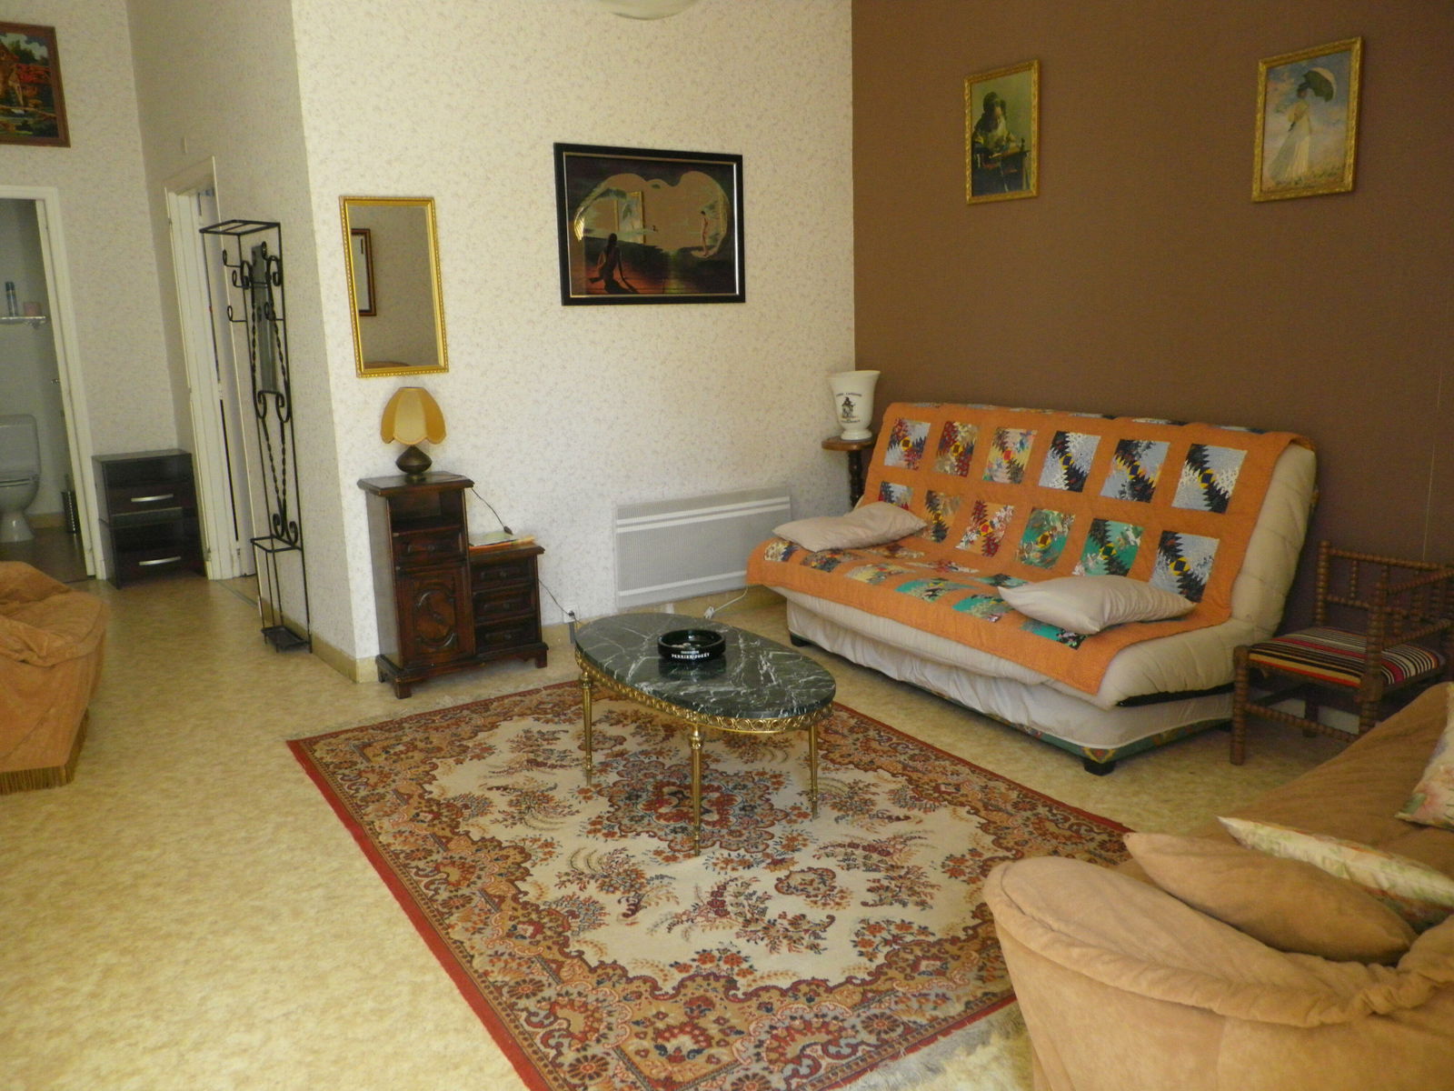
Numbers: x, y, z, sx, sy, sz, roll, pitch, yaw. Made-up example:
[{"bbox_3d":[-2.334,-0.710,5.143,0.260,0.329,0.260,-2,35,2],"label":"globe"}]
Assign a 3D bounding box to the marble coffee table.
[{"bbox_3d":[-0.084,0.507,3.311,0.507,0.407,1.135,-8,13,-30],"label":"marble coffee table"}]

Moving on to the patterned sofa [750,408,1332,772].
[{"bbox_3d":[0.932,0.035,4.183,0.868,0.961,1.916,-8,13,-30],"label":"patterned sofa"}]

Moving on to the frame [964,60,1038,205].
[{"bbox_3d":[1.062,-1.584,4.556,0.033,0.487,0.395,-8,13,-30],"label":"frame"}]

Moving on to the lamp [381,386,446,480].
[{"bbox_3d":[-1.157,-0.408,4.340,0.240,0.342,0.240,-8,13,-30],"label":"lamp"}]

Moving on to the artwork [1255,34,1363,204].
[{"bbox_3d":[1.724,-1.257,3.513,0.033,0.419,0.327,-8,13,-30],"label":"artwork"}]

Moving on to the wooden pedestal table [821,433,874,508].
[{"bbox_3d":[0.594,-0.091,5.372,0.304,0.778,0.304,-8,13,-30],"label":"wooden pedestal table"}]

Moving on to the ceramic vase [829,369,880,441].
[{"bbox_3d":[0.570,-0.625,5.270,0.230,0.296,0.230,-2,11,0],"label":"ceramic vase"}]

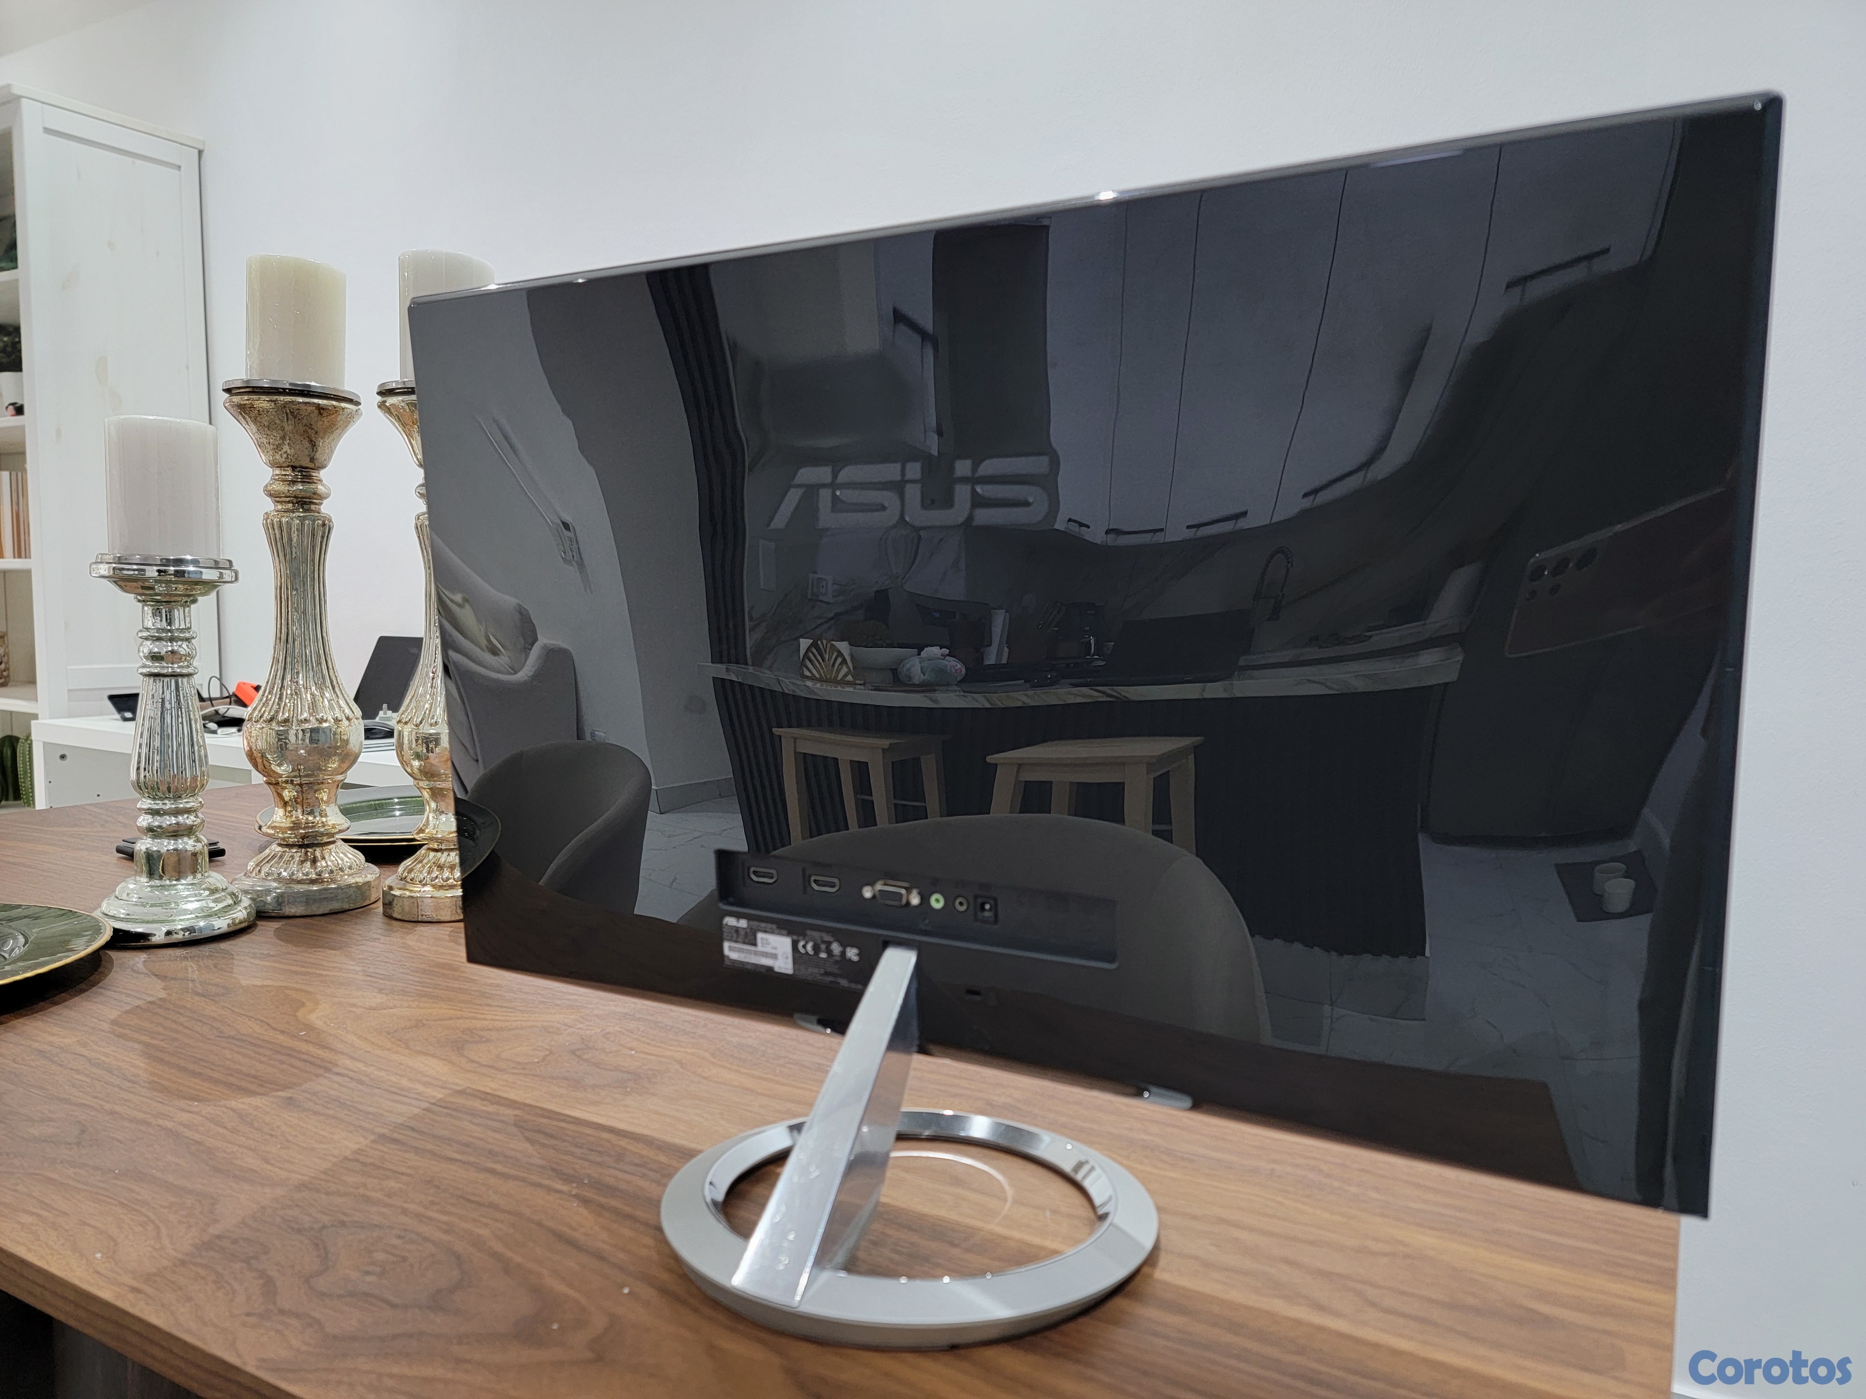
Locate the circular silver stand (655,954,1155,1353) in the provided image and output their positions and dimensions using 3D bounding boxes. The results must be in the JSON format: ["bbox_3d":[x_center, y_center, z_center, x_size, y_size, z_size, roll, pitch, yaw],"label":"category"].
[{"bbox_3d":[-0.010,0.171,0.587,0.220,0.128,0.220,1,4,0],"label":"circular silver stand"}]

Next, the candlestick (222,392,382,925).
[{"bbox_3d":[-0.570,-0.045,1.168,0.121,0.460,0.121,3,5,29],"label":"candlestick"}]

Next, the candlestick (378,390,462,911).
[{"bbox_3d":[-0.430,-0.042,1.157,0.120,0.459,0.120,3,5,29],"label":"candlestick"}]

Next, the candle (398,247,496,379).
[{"bbox_3d":[-0.426,-0.327,1.138,0.077,0.111,0.077,3,5,29],"label":"candle"}]

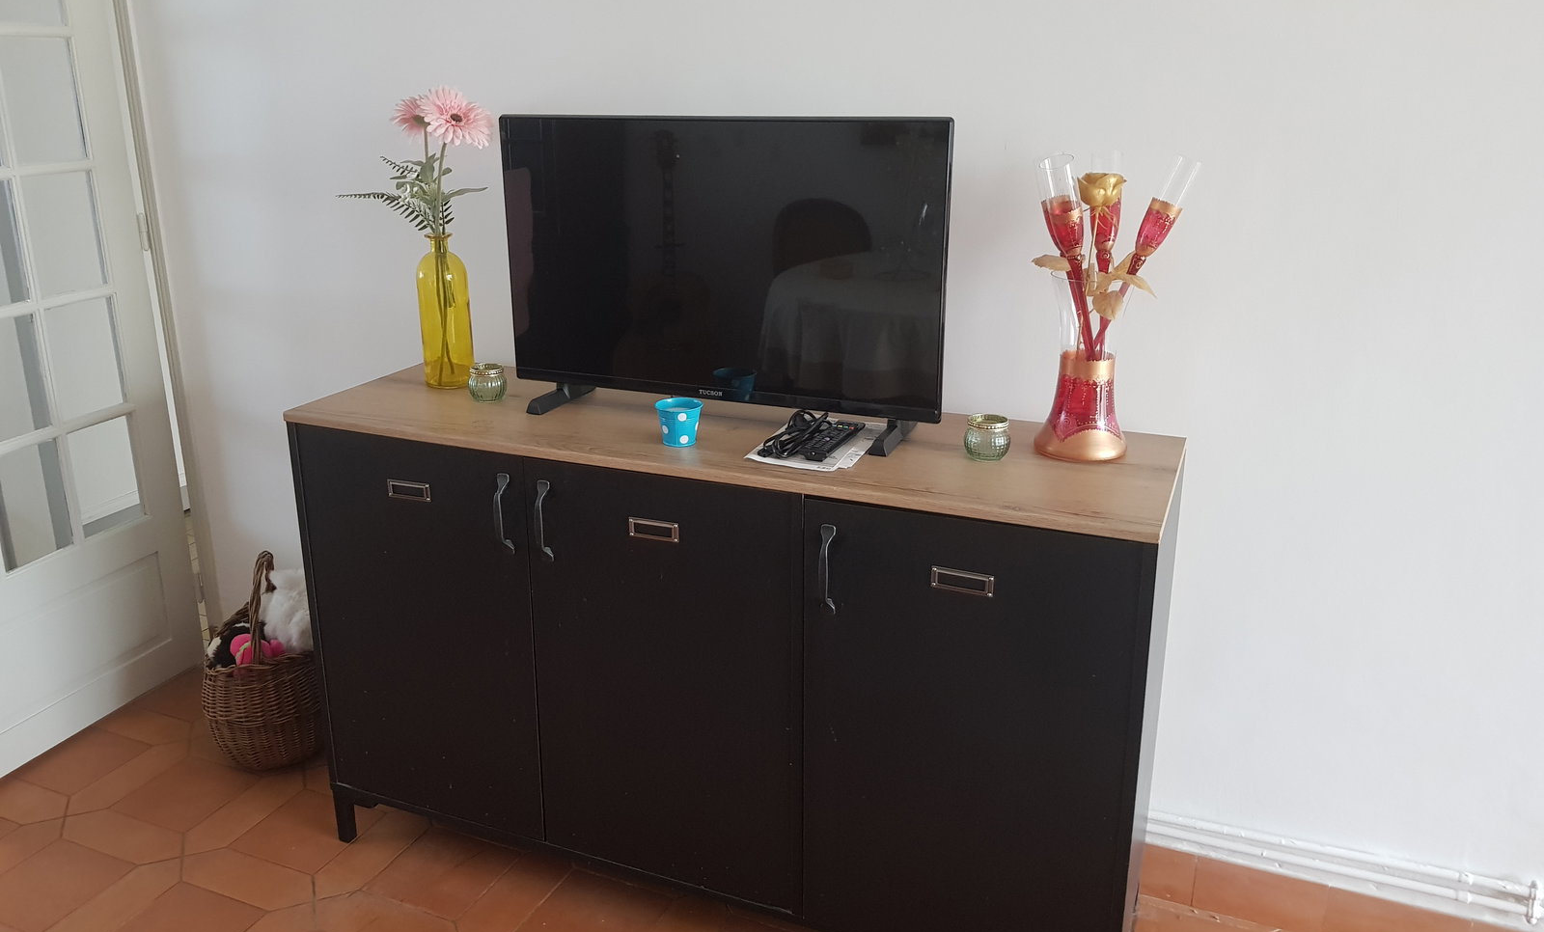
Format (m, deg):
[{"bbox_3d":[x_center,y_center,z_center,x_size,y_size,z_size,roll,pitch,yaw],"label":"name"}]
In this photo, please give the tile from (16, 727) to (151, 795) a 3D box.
[{"bbox_3d":[-1.446,0.620,2.422,0.200,0.016,0.200,8,19,22],"label":"tile"}]

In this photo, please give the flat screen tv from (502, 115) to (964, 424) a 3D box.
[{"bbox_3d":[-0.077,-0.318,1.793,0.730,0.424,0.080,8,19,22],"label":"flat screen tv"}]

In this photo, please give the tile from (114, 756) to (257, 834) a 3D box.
[{"bbox_3d":[-1.162,0.657,2.309,0.200,0.016,0.200,8,19,22],"label":"tile"}]

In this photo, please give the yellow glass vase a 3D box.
[{"bbox_3d":[-0.574,-0.271,2.027,0.086,0.263,0.086,8,19,22],"label":"yellow glass vase"}]

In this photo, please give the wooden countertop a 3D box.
[{"bbox_3d":[-0.084,-0.052,1.809,1.357,0.018,0.410,8,19,22],"label":"wooden countertop"}]

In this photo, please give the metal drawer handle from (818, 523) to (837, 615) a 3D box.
[{"bbox_3d":[0.073,0.143,1.553,0.019,0.127,0.028,8,19,22],"label":"metal drawer handle"}]

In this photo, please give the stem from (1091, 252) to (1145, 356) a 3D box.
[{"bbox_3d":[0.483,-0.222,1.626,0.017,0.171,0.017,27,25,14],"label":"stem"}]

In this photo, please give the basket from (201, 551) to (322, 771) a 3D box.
[{"bbox_3d":[-1.011,0.384,2.359,0.280,0.430,0.280,-8,19,-24],"label":"basket"}]

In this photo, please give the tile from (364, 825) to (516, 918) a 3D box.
[{"bbox_3d":[-0.589,0.734,2.075,0.200,0.016,0.200,8,19,22],"label":"tile"}]

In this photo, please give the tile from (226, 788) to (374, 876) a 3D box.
[{"bbox_3d":[-0.850,0.681,2.153,0.199,0.012,0.199,8,19,22],"label":"tile"}]

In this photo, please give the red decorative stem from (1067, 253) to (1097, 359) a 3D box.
[{"bbox_3d":[0.446,-0.227,1.665,0.019,0.166,0.019,-6,25,25],"label":"red decorative stem"}]

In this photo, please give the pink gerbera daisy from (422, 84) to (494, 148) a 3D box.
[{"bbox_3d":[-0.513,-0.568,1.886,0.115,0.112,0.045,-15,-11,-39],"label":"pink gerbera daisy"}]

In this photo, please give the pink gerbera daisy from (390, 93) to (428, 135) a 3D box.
[{"bbox_3d":[-0.621,-0.610,2.019,0.065,0.085,0.090,17,24,42],"label":"pink gerbera daisy"}]

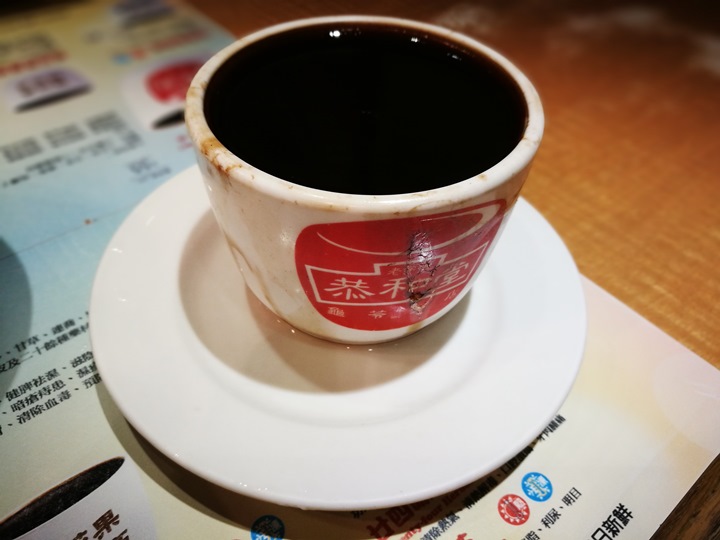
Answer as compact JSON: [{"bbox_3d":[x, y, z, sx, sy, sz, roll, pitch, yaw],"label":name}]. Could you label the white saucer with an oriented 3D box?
[{"bbox_3d":[-0.006,0.005,0.188,0.151,0.021,0.151,1,47,-1],"label":"white saucer"}]

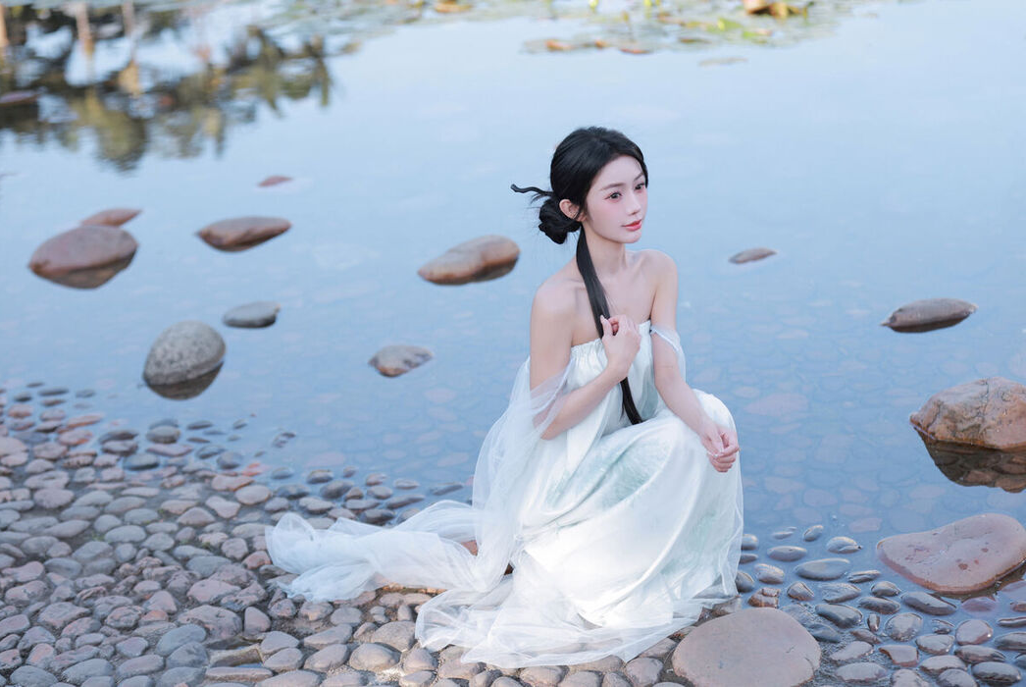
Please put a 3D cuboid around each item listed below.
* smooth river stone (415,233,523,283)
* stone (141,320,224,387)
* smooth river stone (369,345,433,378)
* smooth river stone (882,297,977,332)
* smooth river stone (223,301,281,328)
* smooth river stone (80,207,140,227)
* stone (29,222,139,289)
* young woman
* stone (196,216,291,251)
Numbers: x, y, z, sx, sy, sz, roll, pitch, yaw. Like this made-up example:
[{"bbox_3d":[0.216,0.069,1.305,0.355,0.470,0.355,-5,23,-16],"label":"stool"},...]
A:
[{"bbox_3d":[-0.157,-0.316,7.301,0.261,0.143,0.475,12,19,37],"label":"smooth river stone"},{"bbox_3d":[-0.980,0.033,5.974,0.221,0.194,0.276,7,17,25],"label":"stone"},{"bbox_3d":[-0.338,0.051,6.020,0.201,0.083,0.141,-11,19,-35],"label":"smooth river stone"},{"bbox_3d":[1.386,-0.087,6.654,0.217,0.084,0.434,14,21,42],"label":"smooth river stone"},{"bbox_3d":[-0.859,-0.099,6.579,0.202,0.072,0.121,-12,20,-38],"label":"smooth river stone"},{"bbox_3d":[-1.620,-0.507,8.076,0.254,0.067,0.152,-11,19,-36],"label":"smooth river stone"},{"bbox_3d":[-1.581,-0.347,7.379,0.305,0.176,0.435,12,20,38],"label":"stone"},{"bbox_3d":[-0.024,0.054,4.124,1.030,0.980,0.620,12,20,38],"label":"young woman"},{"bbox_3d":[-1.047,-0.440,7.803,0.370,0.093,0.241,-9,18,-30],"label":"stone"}]

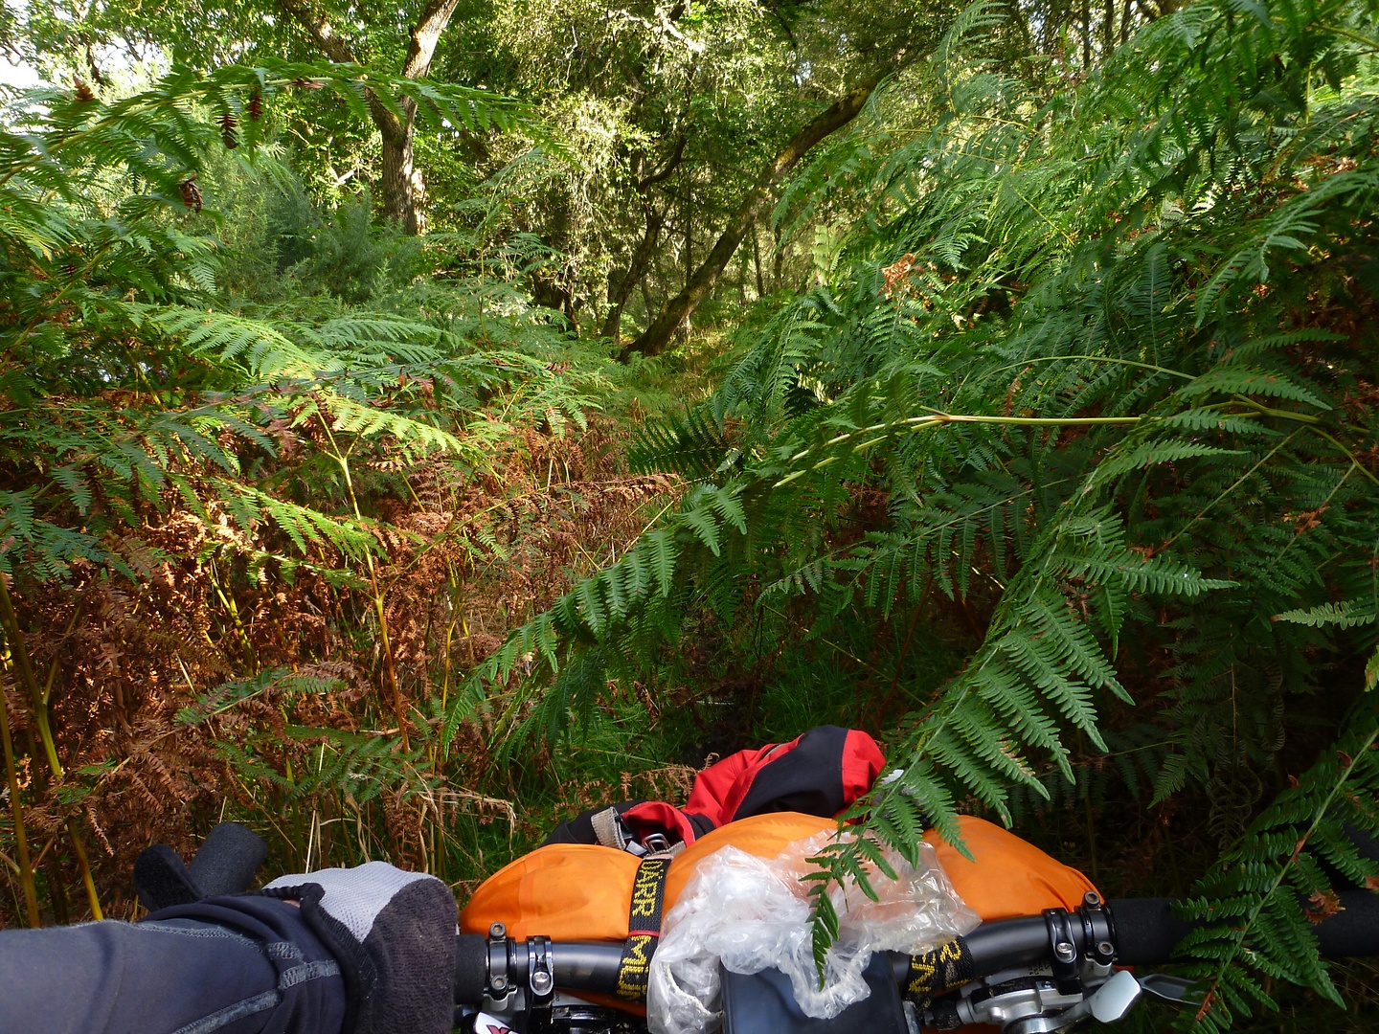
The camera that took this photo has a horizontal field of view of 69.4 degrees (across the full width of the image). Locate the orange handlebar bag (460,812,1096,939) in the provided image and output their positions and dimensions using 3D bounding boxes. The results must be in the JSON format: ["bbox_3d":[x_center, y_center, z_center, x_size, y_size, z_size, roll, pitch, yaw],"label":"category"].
[{"bbox_3d":[0.076,0.283,0.705,0.480,0.160,0.160,-2,12,0],"label":"orange handlebar bag"}]

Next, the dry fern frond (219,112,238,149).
[{"bbox_3d":[-0.582,-0.489,1.260,0.025,0.046,0.016,-7,14,-23],"label":"dry fern frond"}]

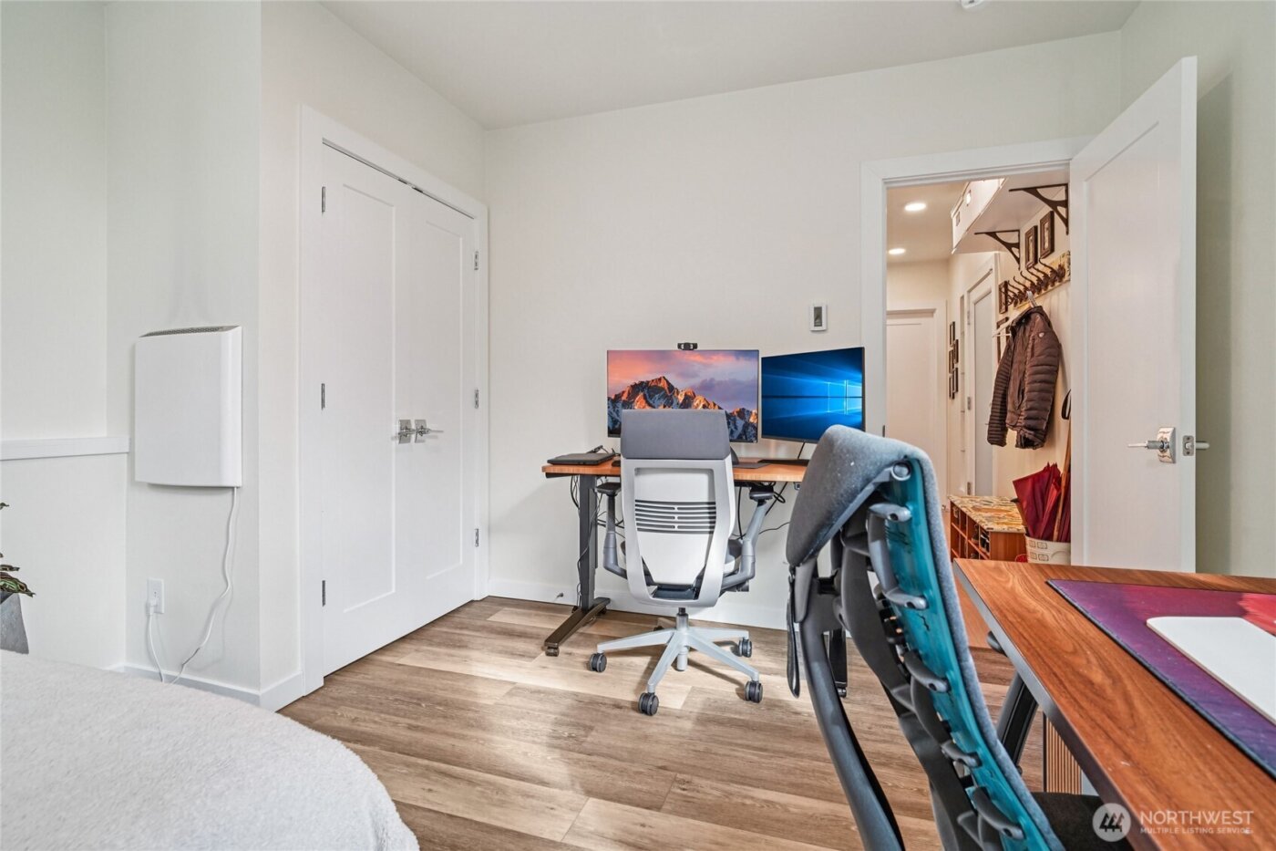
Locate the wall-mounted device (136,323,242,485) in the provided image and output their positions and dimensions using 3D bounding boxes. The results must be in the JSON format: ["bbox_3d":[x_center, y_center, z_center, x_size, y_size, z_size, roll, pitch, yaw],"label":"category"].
[{"bbox_3d":[-1.568,-0.068,1.968,0.390,0.540,0.110,0,1,18],"label":"wall-mounted device"}]

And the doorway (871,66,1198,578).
[{"bbox_3d":[1.327,-0.100,2.135,0.860,2.150,0.800,0,1,18],"label":"doorway"}]

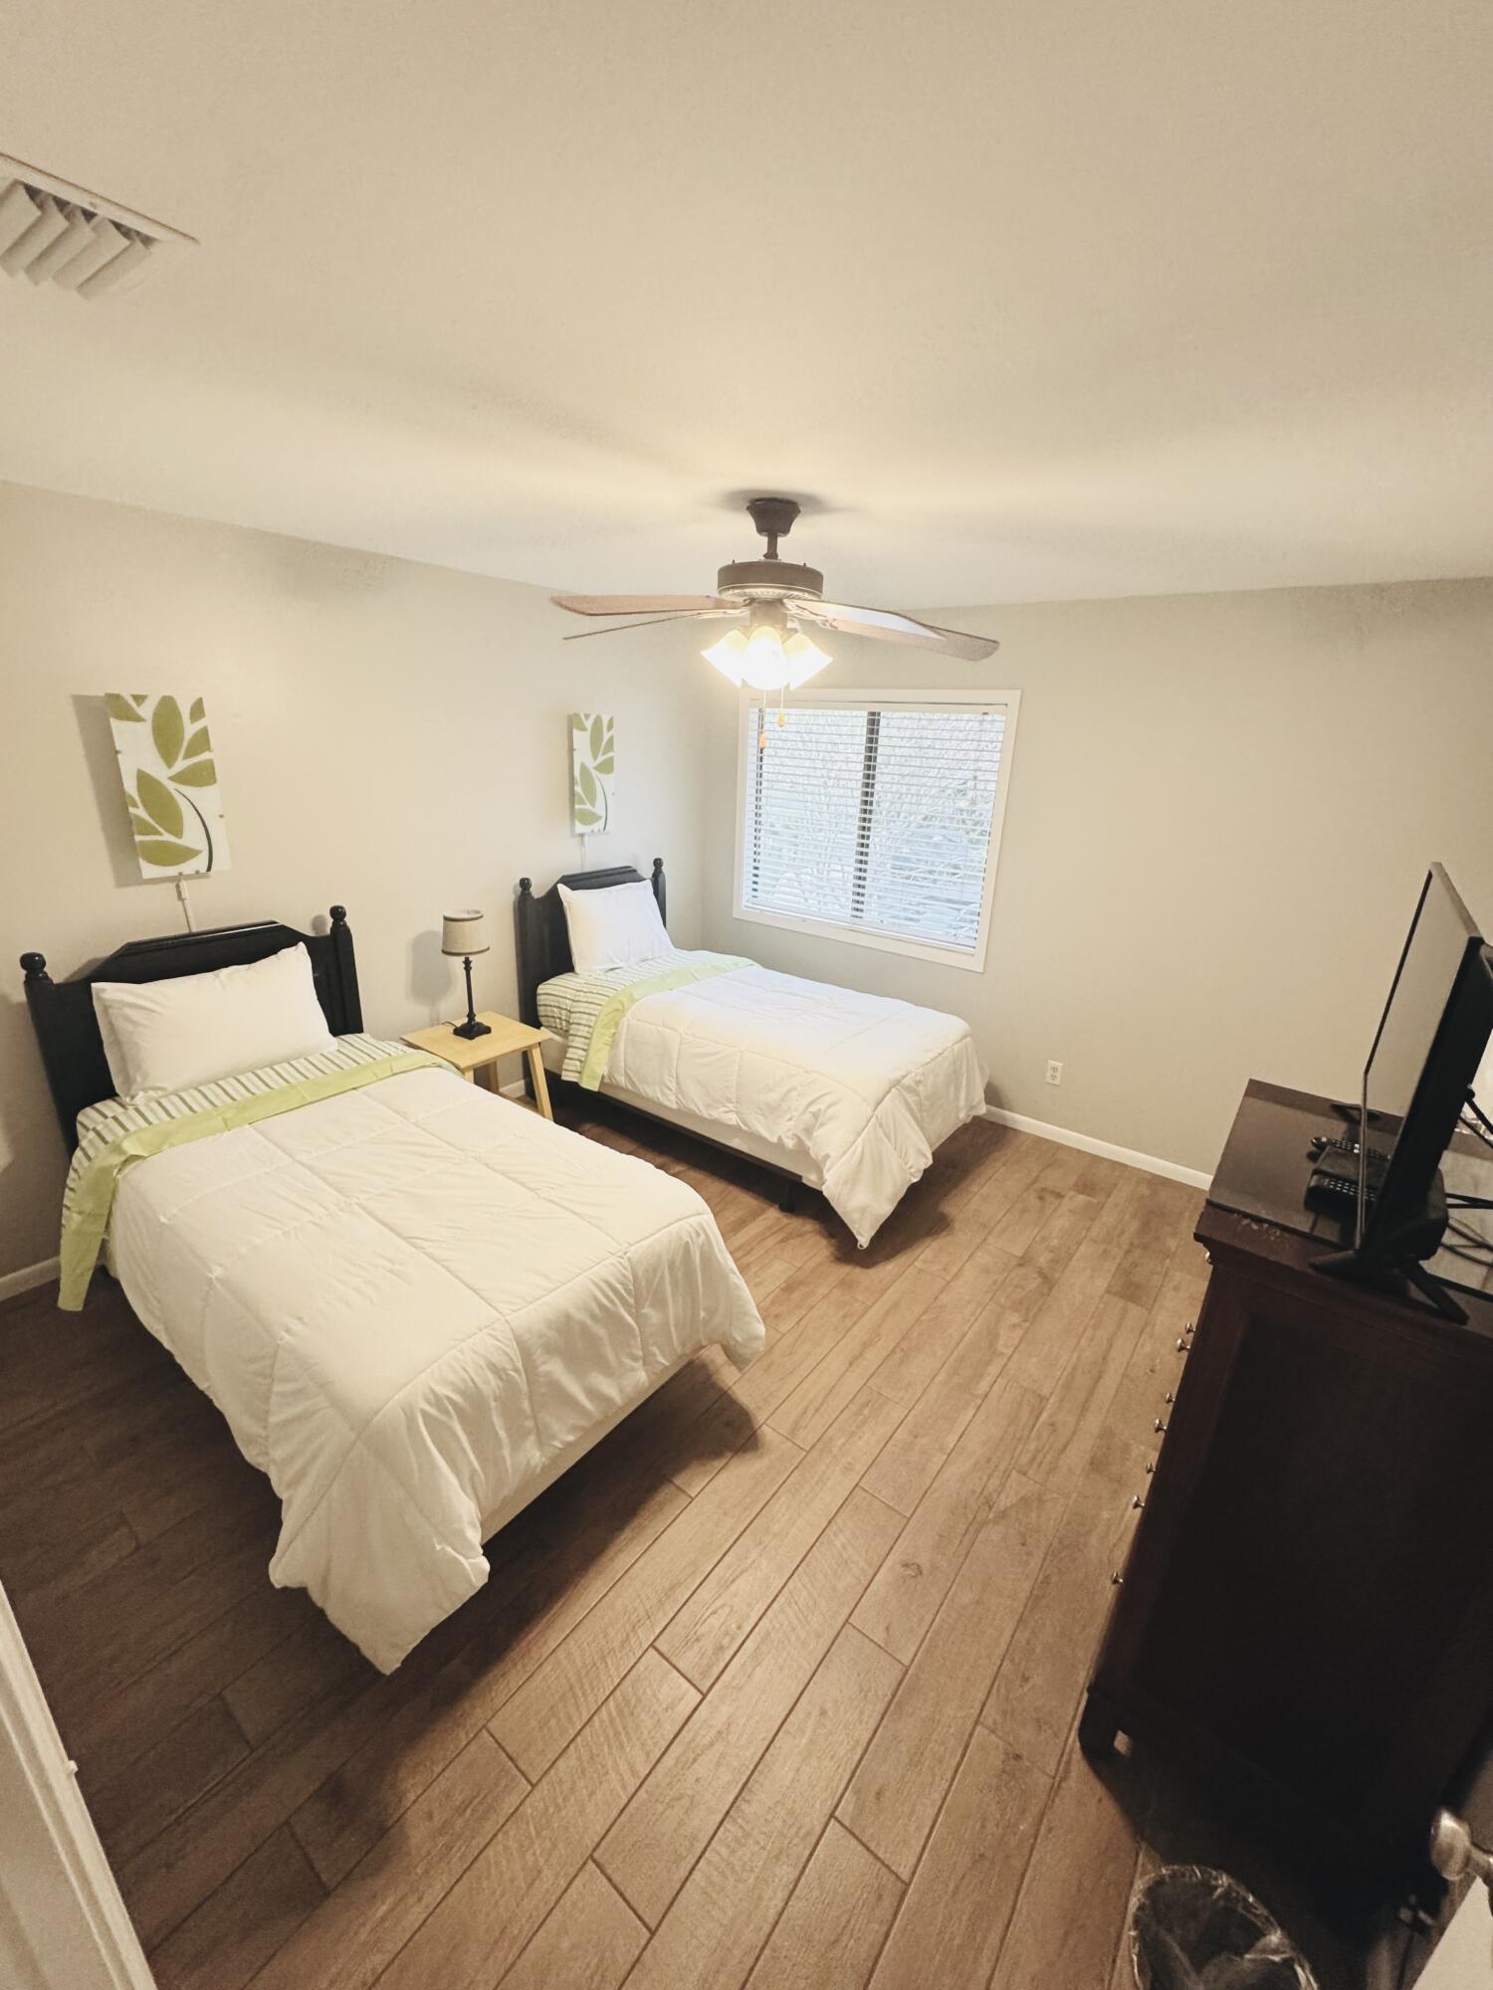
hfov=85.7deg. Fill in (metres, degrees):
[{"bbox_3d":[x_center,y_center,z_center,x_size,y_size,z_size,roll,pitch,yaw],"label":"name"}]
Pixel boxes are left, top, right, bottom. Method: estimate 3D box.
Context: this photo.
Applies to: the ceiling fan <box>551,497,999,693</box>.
[{"bbox_3d":[0.062,-1.082,2.223,1.290,0.465,1.260,5,19,6],"label":"ceiling fan"}]

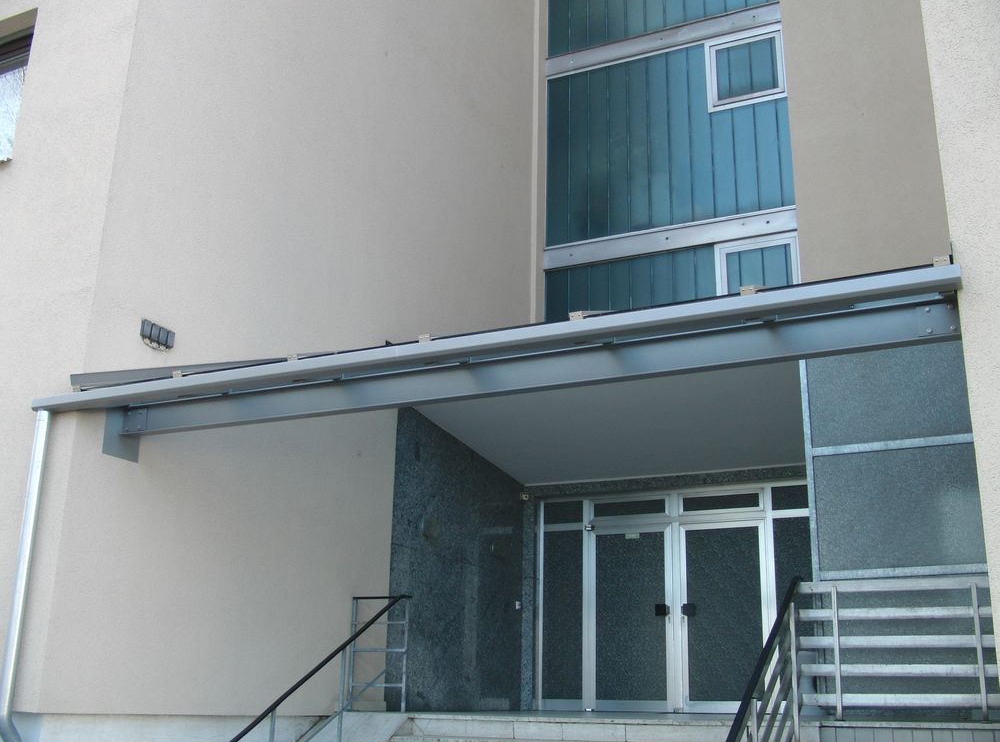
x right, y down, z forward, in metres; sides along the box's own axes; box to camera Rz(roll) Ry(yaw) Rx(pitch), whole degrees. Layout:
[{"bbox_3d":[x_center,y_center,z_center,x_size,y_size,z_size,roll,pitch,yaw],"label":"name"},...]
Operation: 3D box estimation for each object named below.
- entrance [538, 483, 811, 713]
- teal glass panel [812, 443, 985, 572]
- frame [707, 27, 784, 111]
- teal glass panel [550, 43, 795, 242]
[{"bbox_3d":[1.910,2.491,11.694,3.180,2.425,0.120,-7,-19,25],"label":"entrance"},{"bbox_3d":[3.677,1.263,9.815,1.501,1.102,0.040,-7,-19,25],"label":"teal glass panel"},{"bbox_3d":[3.015,-3.686,13.092,0.972,1.052,0.100,-7,-19,25],"label":"frame"},{"bbox_3d":[2.040,-2.904,13.350,3.151,2.507,0.070,-7,-19,25],"label":"teal glass panel"}]

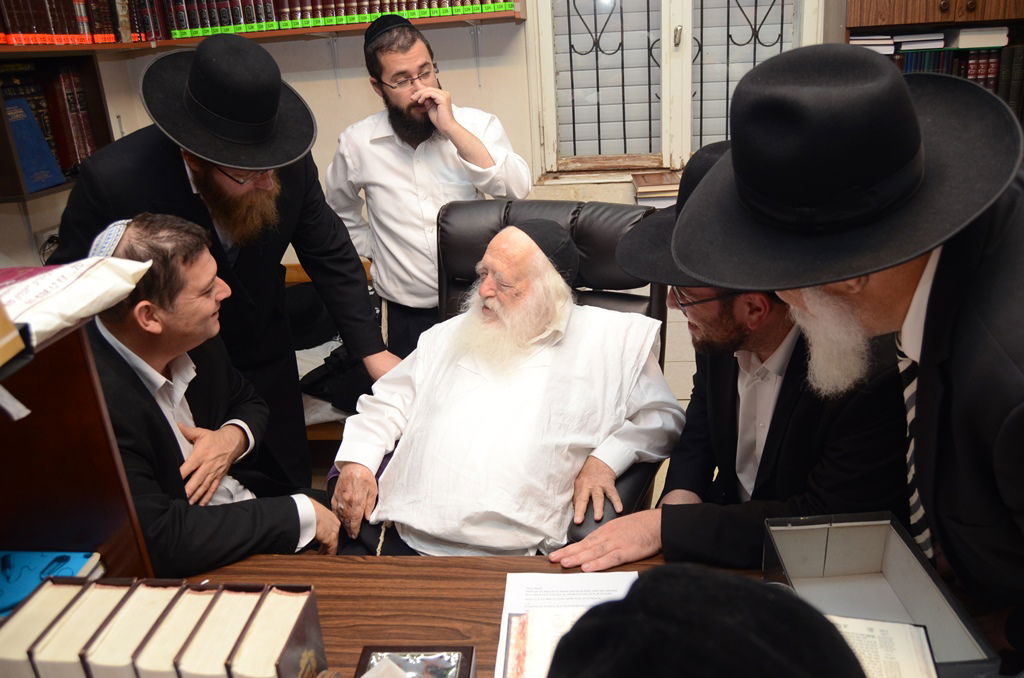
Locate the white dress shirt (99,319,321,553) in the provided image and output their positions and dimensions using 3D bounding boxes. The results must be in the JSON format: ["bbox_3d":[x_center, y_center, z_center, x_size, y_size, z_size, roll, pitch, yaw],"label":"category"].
[{"bbox_3d":[-0.562,0.256,1.411,0.470,0.600,0.450,9,23,35],"label":"white dress shirt"}]

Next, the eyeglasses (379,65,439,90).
[{"bbox_3d":[-0.270,-0.680,1.929,0.140,0.043,0.140,-29,50,-23],"label":"eyeglasses"}]

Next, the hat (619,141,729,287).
[{"bbox_3d":[0.376,-0.213,1.320,0.380,0.160,0.330,-9,18,6],"label":"hat"}]

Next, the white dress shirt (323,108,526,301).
[{"bbox_3d":[-0.211,-0.330,1.940,0.510,0.530,0.330,-7,19,-7],"label":"white dress shirt"}]

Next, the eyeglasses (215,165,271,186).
[{"bbox_3d":[-0.559,-0.372,1.567,0.140,0.043,0.140,29,37,9],"label":"eyeglasses"}]

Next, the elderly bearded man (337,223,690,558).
[{"bbox_3d":[0.028,0.406,1.490,0.660,1.240,0.800,1,19,17],"label":"elderly bearded man"}]

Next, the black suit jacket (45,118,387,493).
[{"bbox_3d":[-0.636,-0.059,1.704,0.660,0.760,0.480,-12,30,-21],"label":"black suit jacket"}]

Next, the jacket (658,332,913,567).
[{"bbox_3d":[0.510,0.237,1.442,0.520,0.640,0.490,-19,24,-38],"label":"jacket"}]

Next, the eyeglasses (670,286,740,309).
[{"bbox_3d":[0.349,-0.091,1.297,0.140,0.043,0.140,-10,18,7],"label":"eyeglasses"}]

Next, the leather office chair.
[{"bbox_3d":[0.023,0.357,1.684,0.660,1.230,0.700,4,20,25],"label":"leather office chair"}]

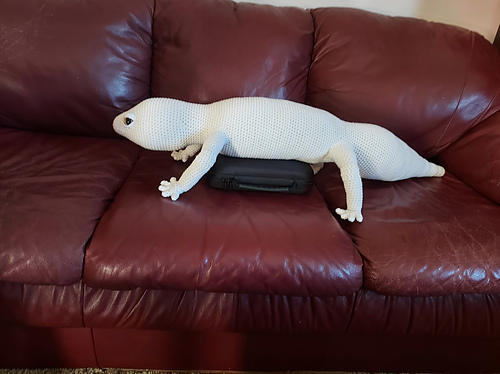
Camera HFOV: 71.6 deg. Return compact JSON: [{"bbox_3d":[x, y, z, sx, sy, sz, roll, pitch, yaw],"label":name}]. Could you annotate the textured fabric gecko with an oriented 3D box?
[{"bbox_3d":[0.176,-0.108,1.002,1.094,0.252,0.341,2,28,-9],"label":"textured fabric gecko"}]

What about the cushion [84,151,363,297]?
[{"bbox_3d":[-0.064,0.059,1.009,0.589,0.134,0.629,4,28,-6],"label":"cushion"}]

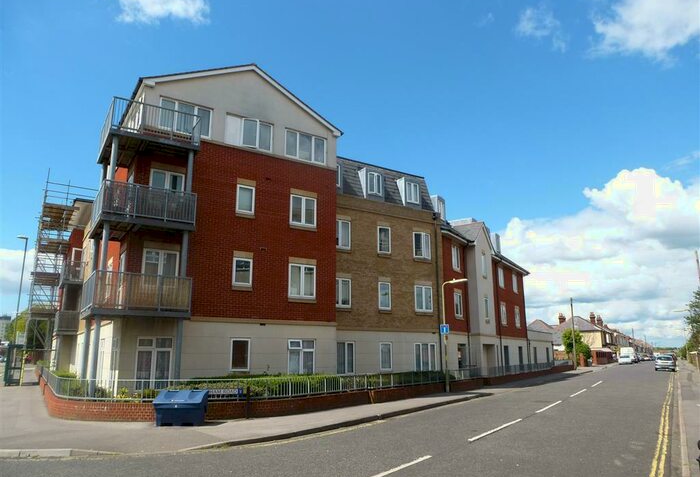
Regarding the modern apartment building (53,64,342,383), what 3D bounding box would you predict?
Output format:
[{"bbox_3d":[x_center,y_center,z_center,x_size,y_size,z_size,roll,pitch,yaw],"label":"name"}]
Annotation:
[{"bbox_3d":[-10.131,1.128,26.750,9.100,12.400,24.000,8,-15,-32],"label":"modern apartment building"}]

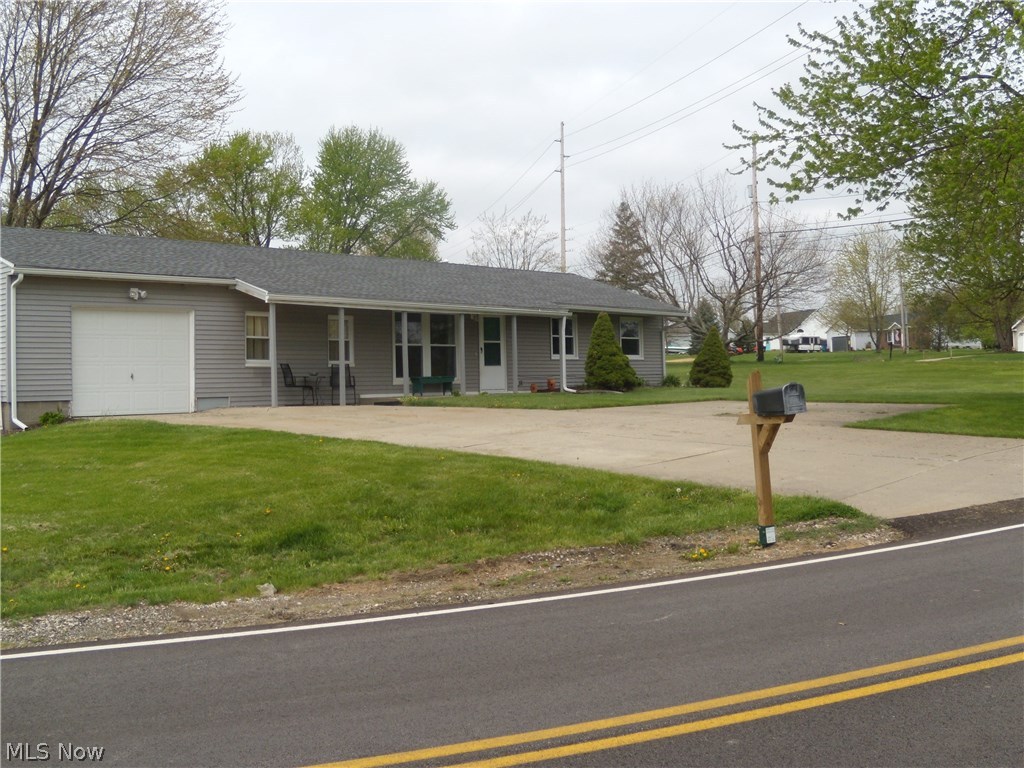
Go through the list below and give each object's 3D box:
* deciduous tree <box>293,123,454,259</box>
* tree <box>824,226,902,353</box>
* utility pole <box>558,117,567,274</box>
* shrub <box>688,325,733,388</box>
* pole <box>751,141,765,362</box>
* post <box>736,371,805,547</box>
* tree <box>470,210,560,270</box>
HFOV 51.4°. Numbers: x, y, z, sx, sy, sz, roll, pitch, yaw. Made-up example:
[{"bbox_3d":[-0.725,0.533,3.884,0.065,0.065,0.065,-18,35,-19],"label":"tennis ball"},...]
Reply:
[{"bbox_3d":[-6.025,-5.936,47.000,6.900,10.900,6.600,0,1,0],"label":"deciduous tree"},{"bbox_3d":[32.256,-8.697,98.000,7.400,11.600,7.200,0,1,0],"label":"tree"},{"bbox_3d":[4.103,-11.347,86.000,0.450,19.900,0.450,0,1,0],"label":"utility pole"},{"bbox_3d":[5.928,-0.821,31.800,1.300,1.900,1.300,0,1,0],"label":"shrub"},{"bbox_3d":[12.479,-6.770,54.000,0.380,11.300,0.380,-2,1,0],"label":"pole"},{"bbox_3d":[2.172,0.635,8.944,0.210,1.500,0.790,-4,1,-20],"label":"post"},{"bbox_3d":[0.096,-6.162,68.000,5.800,10.100,5.600,0,1,0],"label":"tree"}]

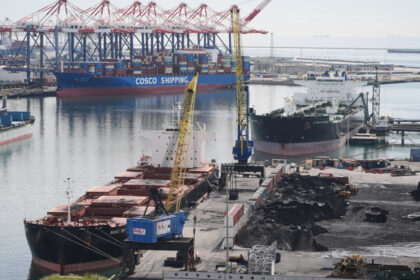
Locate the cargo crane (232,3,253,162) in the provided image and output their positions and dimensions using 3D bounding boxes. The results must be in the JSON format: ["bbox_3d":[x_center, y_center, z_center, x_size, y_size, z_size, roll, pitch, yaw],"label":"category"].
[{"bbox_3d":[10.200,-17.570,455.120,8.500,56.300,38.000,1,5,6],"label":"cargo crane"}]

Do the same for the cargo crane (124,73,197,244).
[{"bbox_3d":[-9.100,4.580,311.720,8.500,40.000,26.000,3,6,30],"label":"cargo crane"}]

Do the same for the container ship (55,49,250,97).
[{"bbox_3d":[-57.760,-69.440,1314.380,42.000,44.700,298.000,3,6,35],"label":"container ship"}]

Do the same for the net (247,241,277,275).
[{"bbox_3d":[12.600,28.450,305.930,6.400,6.800,6.000,1,5,8],"label":"net"}]

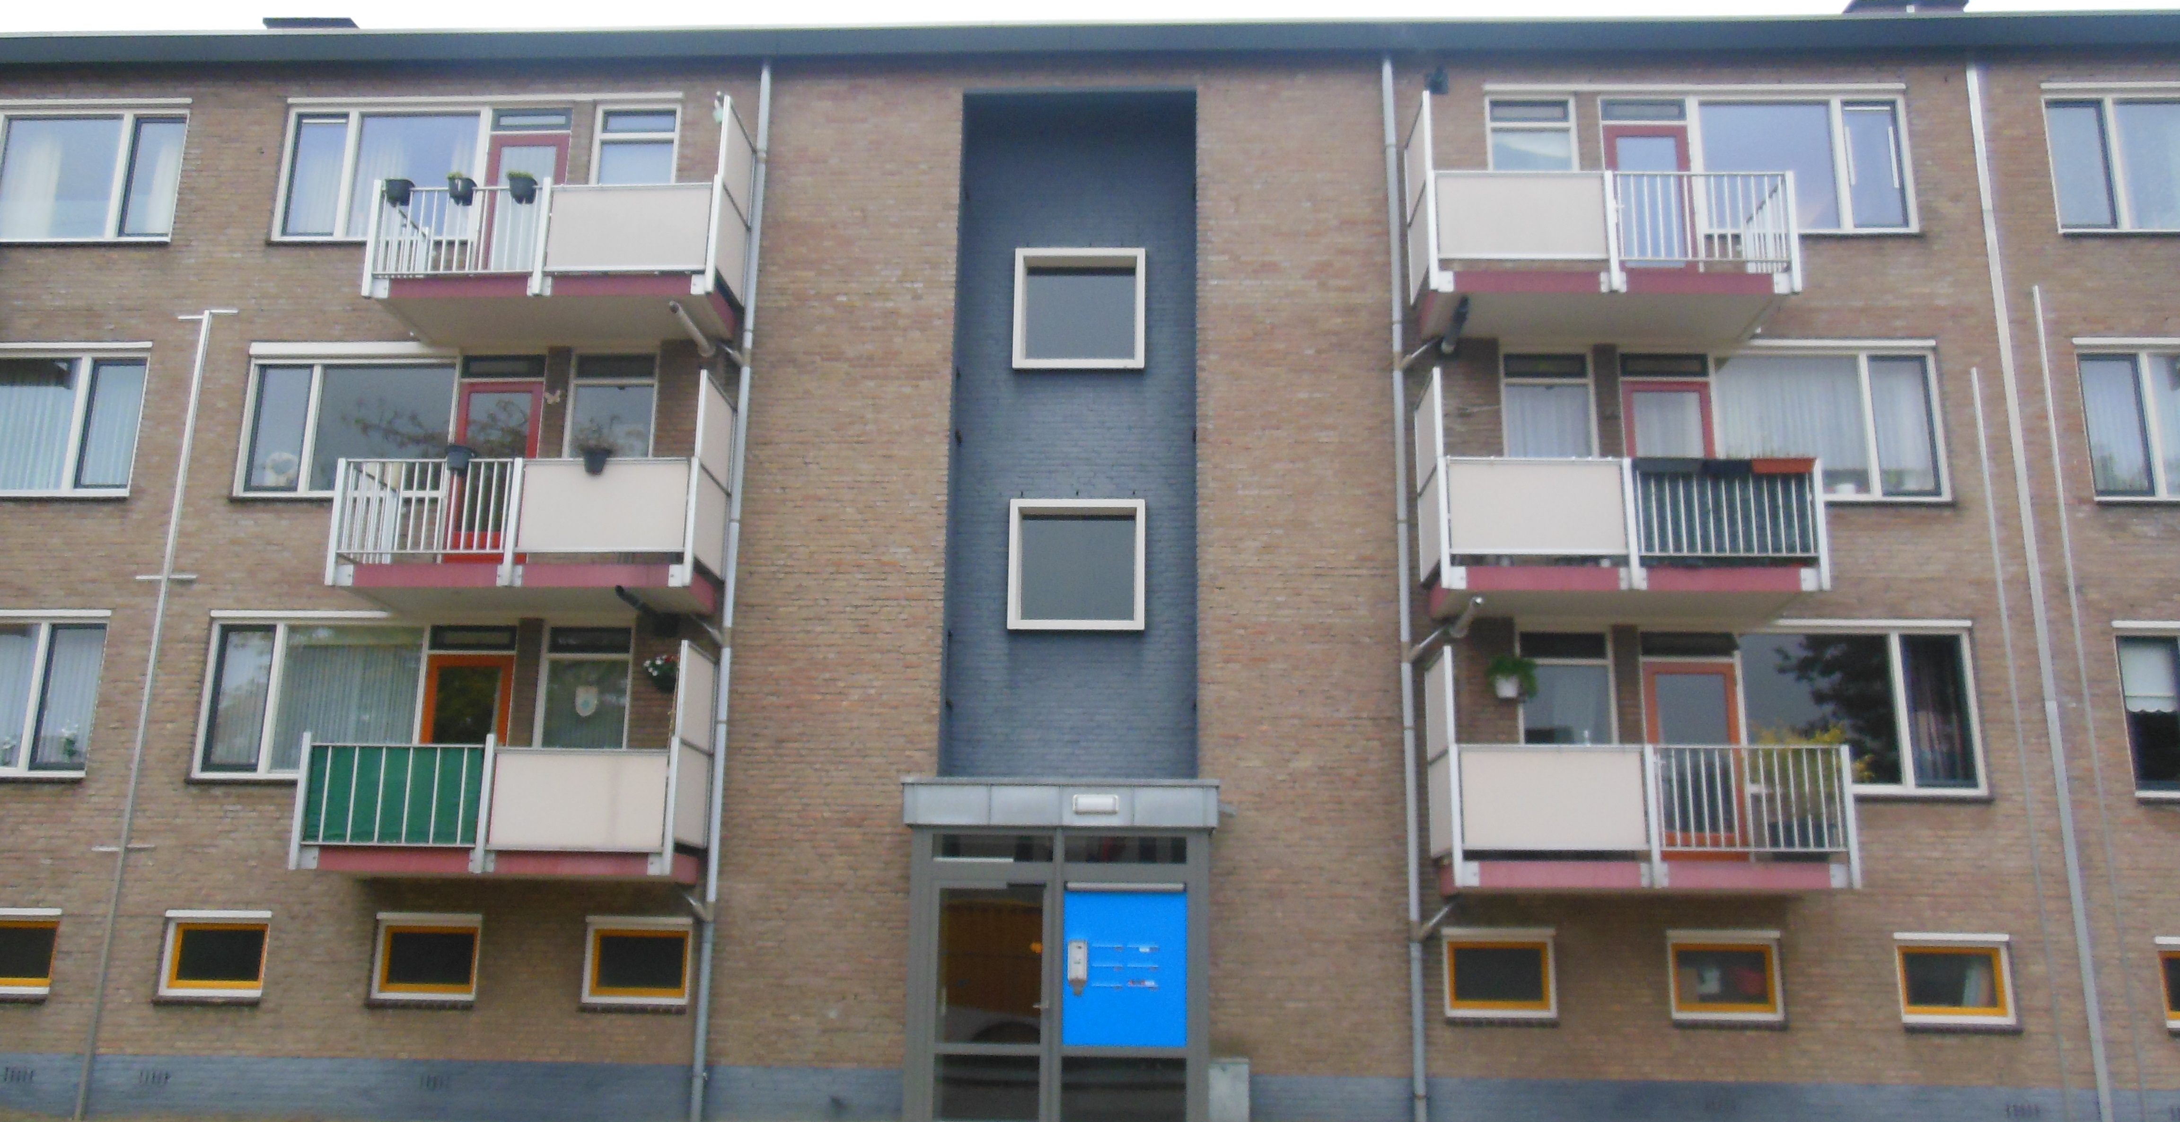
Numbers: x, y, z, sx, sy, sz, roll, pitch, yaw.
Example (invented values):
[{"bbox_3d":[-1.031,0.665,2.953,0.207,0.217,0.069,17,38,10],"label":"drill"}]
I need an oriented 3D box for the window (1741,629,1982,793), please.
[{"bbox_3d":[6.880,1.356,14.070,2.042,1.484,0.120,0,-13,2],"label":"window"}]

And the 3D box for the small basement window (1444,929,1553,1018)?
[{"bbox_3d":[3.555,3.609,13.652,0.943,0.696,0.110,0,-13,2],"label":"small basement window"}]

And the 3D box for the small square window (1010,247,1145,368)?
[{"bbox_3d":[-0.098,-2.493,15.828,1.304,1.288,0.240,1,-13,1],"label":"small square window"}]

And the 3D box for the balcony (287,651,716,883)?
[{"bbox_3d":[-5.007,1.771,13.824,3.240,1.950,1.260,0,-13,2],"label":"balcony"}]

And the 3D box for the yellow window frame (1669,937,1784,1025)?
[{"bbox_3d":[5.509,3.620,13.698,0.960,0.772,0.130,1,-13,1],"label":"yellow window frame"}]

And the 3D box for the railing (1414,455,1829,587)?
[{"bbox_3d":[4.628,-0.208,13.960,3.235,1.172,1.079,1,-13,1],"label":"railing"}]

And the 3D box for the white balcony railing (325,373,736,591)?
[{"bbox_3d":[-4.932,-0.616,14.223,3.198,1.953,1.079,1,-13,1],"label":"white balcony railing"}]

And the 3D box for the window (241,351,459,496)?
[{"bbox_3d":[-7.148,-1.304,15.243,2.066,1.448,0.120,0,-13,2],"label":"window"}]

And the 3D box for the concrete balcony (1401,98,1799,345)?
[{"bbox_3d":[4.642,-3.155,14.561,3.240,1.920,1.260,0,-13,2],"label":"concrete balcony"}]

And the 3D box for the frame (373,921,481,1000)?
[{"bbox_3d":[-5.891,3.556,14.029,0.937,0.696,0.110,0,-13,2],"label":"frame"}]

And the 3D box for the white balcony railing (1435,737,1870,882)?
[{"bbox_3d":[4.567,2.168,13.278,3.240,1.146,1.140,0,-13,2],"label":"white balcony railing"}]

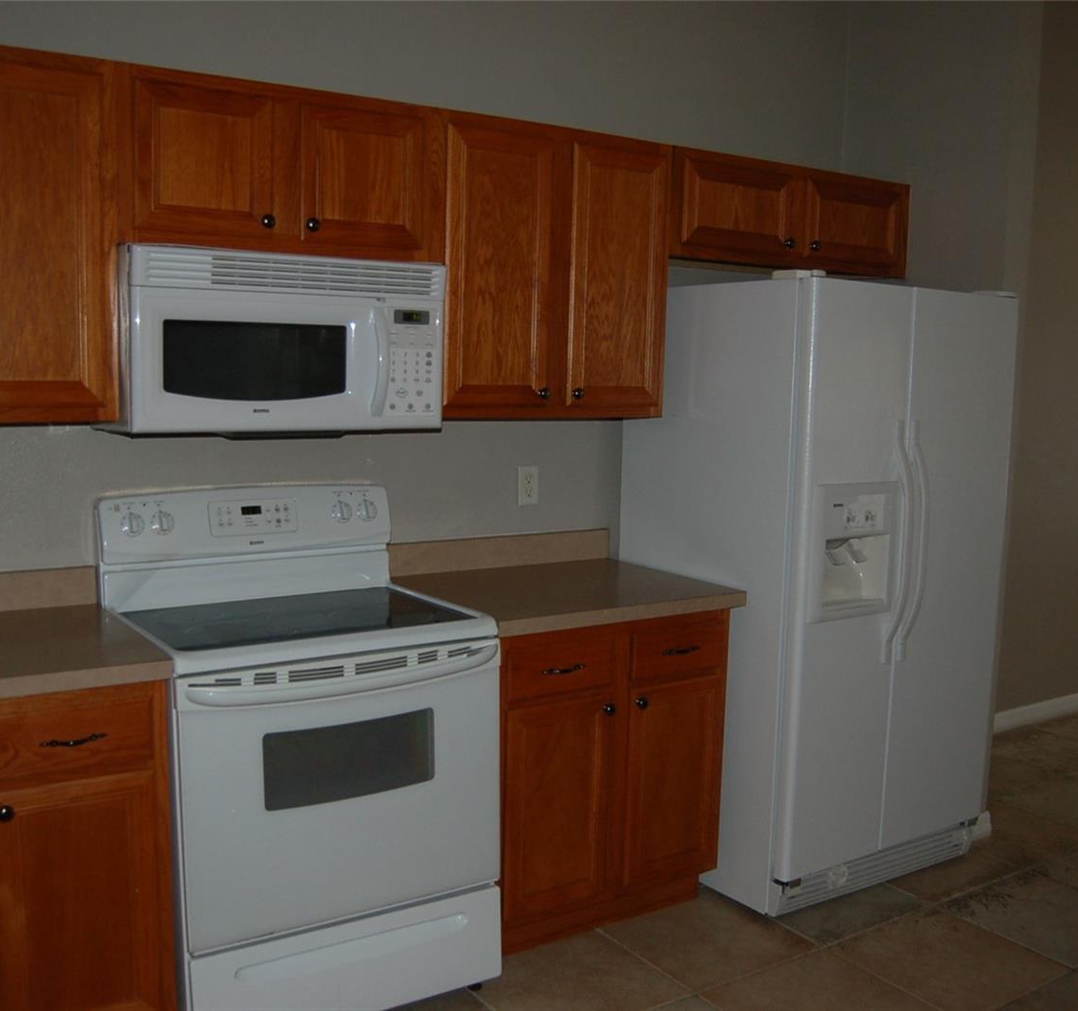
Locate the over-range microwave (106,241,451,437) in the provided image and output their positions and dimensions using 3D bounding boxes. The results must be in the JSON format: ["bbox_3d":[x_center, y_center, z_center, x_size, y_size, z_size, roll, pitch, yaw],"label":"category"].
[{"bbox_3d":[-0.650,-0.383,2.764,0.750,0.404,0.431,-3,8,-32],"label":"over-range microwave"}]

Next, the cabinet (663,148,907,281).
[{"bbox_3d":[0.725,-0.903,3.632,1.008,0.311,0.324,-3,8,-32],"label":"cabinet"}]

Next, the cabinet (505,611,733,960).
[{"bbox_3d":[0.041,0.692,3.224,0.734,0.868,0.636,-3,8,-32],"label":"cabinet"}]

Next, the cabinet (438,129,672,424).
[{"bbox_3d":[-0.018,-0.634,3.196,0.737,0.773,0.324,-3,8,-32],"label":"cabinet"}]

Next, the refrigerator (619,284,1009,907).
[{"bbox_3d":[0.854,0.216,3.564,0.868,1.766,0.825,-3,8,-32],"label":"refrigerator"}]

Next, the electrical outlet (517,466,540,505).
[{"bbox_3d":[-0.028,-0.059,3.453,0.070,0.115,0.010,-3,8,-32],"label":"electrical outlet"}]

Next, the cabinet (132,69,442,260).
[{"bbox_3d":[-0.654,-0.787,2.771,0.776,0.395,0.324,-3,8,-32],"label":"cabinet"}]

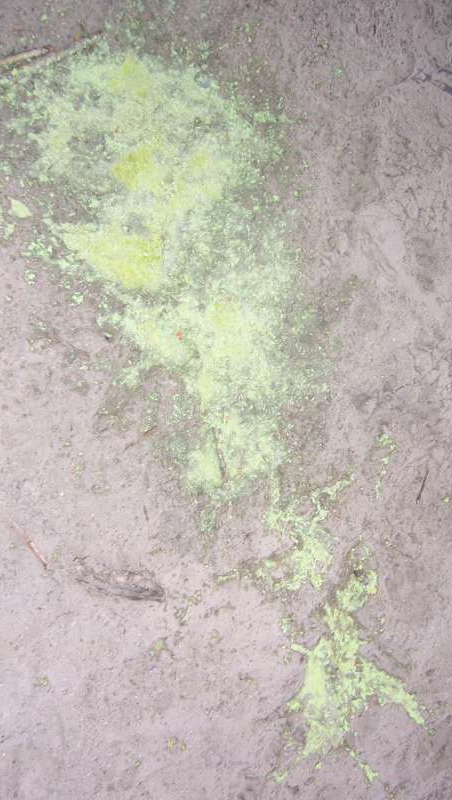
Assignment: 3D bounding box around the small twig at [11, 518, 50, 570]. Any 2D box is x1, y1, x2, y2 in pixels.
[{"bbox_3d":[-0.278,0.204,1.175,0.006,0.006,0.091,-37,73,-13],"label":"small twig"}]

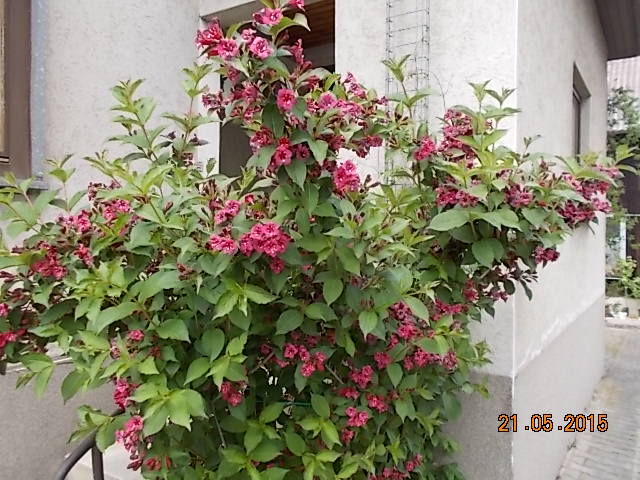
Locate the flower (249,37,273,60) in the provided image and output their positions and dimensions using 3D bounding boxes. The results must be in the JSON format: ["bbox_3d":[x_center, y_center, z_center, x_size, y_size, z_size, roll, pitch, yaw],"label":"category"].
[{"bbox_3d":[-0.153,-0.494,1.430,0.059,0.059,0.045,0,0,-13],"label":"flower"}]

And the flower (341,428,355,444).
[{"bbox_3d":[0.074,0.531,1.500,0.038,0.043,0.036,0,-4,3],"label":"flower"}]

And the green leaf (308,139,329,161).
[{"bbox_3d":[-0.004,-0.218,1.350,0.046,0.056,0.030,0,0,0],"label":"green leaf"}]

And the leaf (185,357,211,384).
[{"bbox_3d":[-0.300,0.322,1.360,0.043,0.087,0.016,38,-27,15],"label":"leaf"}]

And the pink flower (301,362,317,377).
[{"bbox_3d":[-0.033,0.366,1.570,0.043,0.038,0.035,0,0,-1],"label":"pink flower"}]

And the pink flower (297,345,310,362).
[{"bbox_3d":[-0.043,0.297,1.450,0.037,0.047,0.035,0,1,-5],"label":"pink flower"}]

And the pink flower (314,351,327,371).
[{"bbox_3d":[0.001,0.315,1.450,0.030,0.050,0.038,0,0,-10],"label":"pink flower"}]

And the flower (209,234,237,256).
[{"bbox_3d":[-0.269,0.013,1.540,0.077,0.054,0.050,0,0,-10],"label":"flower"}]

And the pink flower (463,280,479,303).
[{"bbox_3d":[0.412,0.141,1.520,0.042,0.057,0.046,0,0,-2],"label":"pink flower"}]

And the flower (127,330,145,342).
[{"bbox_3d":[-0.463,0.244,1.400,0.038,0.029,0.033,0,0,-19],"label":"flower"}]

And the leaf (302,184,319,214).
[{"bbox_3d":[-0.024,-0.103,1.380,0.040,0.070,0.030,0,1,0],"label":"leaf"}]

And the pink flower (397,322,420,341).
[{"bbox_3d":[0.251,0.260,1.570,0.060,0.047,0.050,0,1,9],"label":"pink flower"}]

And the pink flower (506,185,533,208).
[{"bbox_3d":[0.557,-0.122,1.550,0.073,0.067,0.055,0,-9,10],"label":"pink flower"}]

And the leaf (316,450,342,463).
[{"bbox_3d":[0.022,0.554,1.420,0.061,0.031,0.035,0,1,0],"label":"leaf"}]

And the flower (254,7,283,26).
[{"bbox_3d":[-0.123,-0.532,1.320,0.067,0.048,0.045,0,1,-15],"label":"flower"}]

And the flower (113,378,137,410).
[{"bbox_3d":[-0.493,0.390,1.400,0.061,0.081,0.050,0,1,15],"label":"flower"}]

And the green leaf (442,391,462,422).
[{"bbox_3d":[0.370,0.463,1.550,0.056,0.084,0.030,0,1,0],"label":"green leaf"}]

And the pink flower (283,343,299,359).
[{"bbox_3d":[-0.086,0.323,1.620,0.045,0.045,0.040,0,1,-3],"label":"pink flower"}]

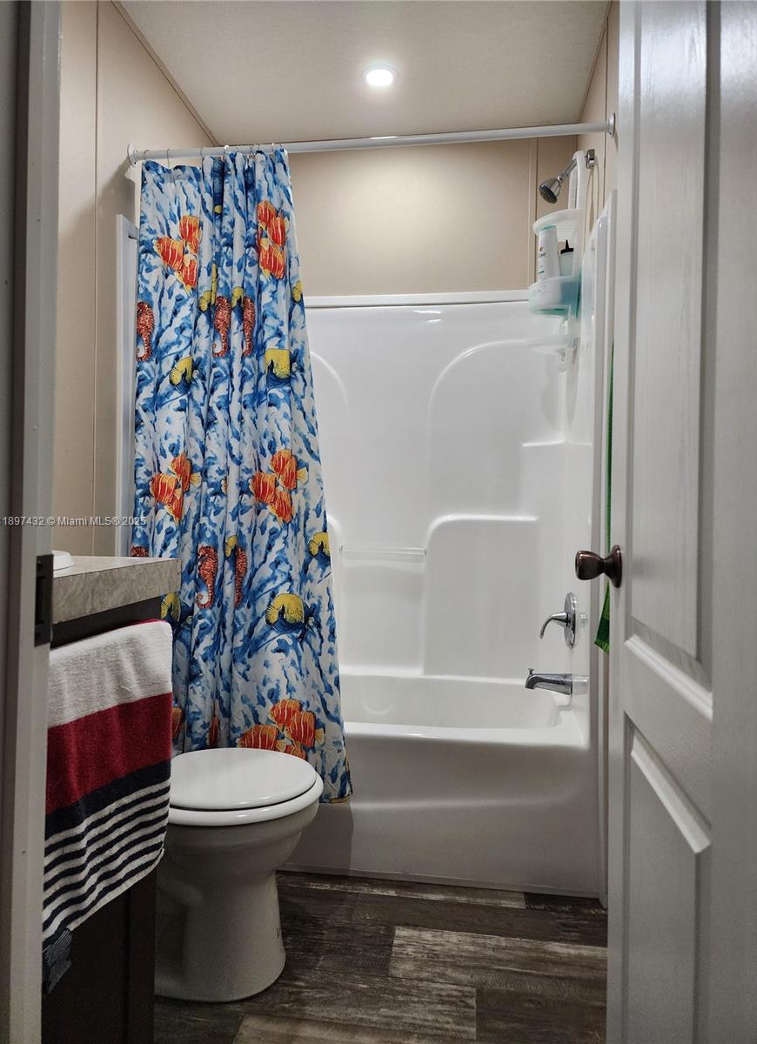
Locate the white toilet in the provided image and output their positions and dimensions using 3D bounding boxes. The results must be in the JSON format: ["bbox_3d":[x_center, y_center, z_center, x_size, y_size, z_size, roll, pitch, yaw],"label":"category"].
[{"bbox_3d":[-0.461,0.621,1.614,0.680,0.730,0.420,1,0,8],"label":"white toilet"}]

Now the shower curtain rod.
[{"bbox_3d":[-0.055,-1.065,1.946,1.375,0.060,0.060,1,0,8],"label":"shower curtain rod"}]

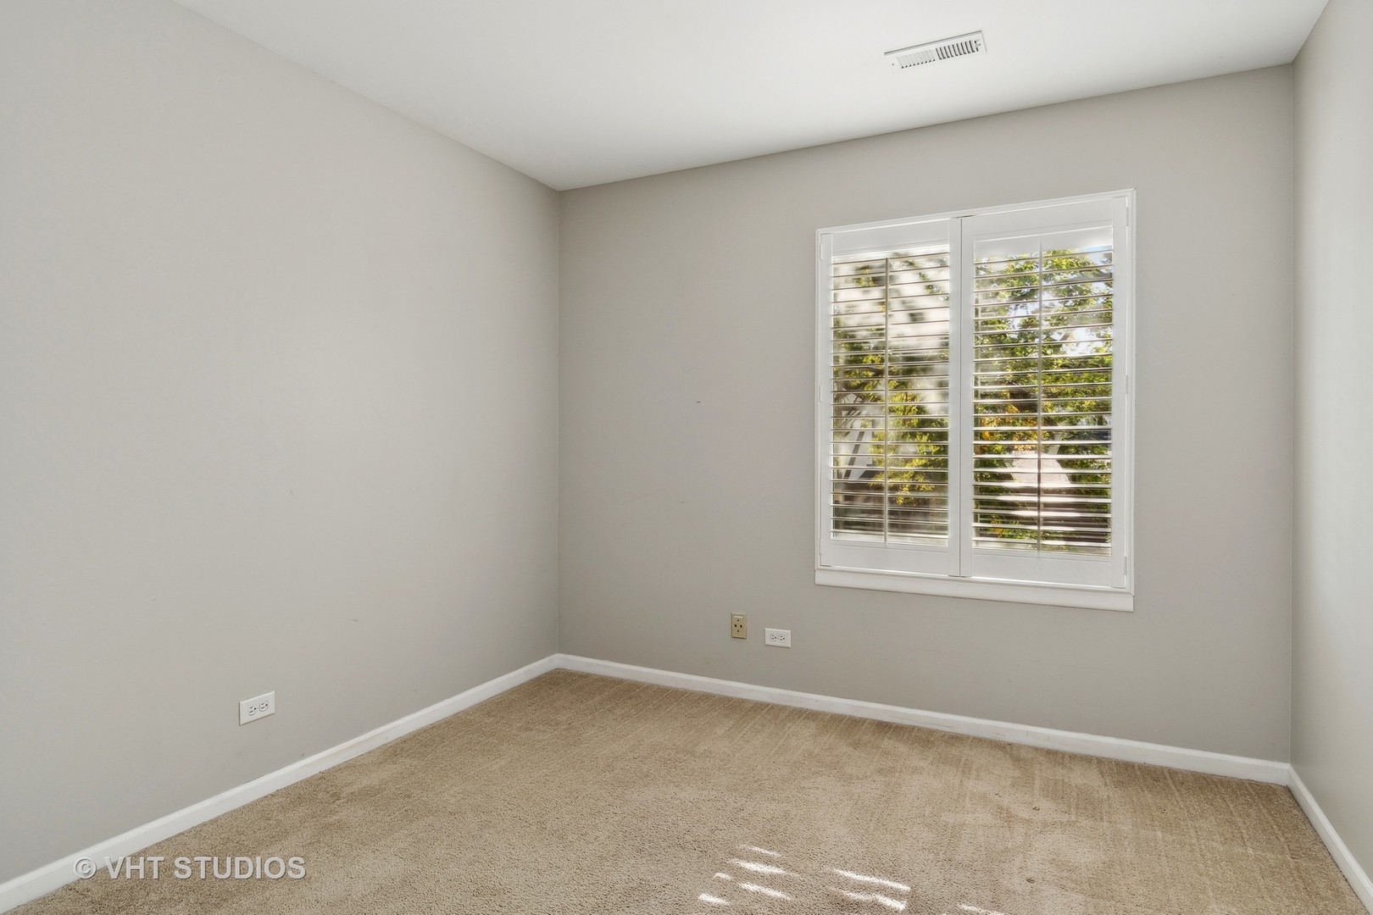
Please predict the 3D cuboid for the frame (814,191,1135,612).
[{"bbox_3d":[1.070,-0.218,2.820,1.130,1.430,0.070,0,1,25],"label":"frame"}]

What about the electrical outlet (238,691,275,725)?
[{"bbox_3d":[-1.351,0.793,2.285,0.009,0.071,0.115,0,1,27],"label":"electrical outlet"}]

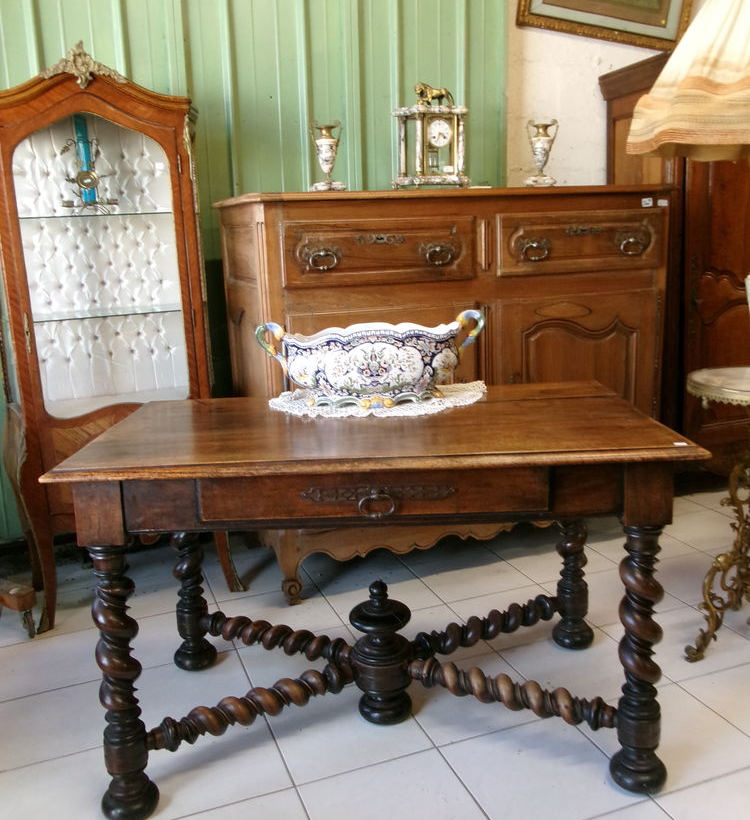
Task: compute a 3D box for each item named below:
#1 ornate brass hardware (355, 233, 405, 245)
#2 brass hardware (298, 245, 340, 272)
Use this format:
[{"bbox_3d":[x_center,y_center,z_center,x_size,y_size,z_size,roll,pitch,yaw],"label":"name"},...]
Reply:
[{"bbox_3d":[0.016,-0.522,2.466,0.159,0.034,0.013,-6,13,-17],"label":"ornate brass hardware"},{"bbox_3d":[-0.158,-0.451,2.423,0.122,0.071,0.032,-6,13,-17],"label":"brass hardware"}]

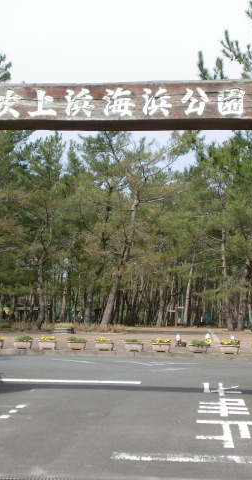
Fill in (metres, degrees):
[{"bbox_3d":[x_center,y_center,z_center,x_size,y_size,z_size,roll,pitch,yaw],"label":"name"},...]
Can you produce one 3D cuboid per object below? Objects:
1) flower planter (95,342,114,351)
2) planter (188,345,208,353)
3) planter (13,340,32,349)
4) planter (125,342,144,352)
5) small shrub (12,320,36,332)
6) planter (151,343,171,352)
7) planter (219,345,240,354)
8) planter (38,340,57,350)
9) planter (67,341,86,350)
[{"bbox_3d":[-0.684,3.376,27.061,0.620,0.280,0.300,0,-5,6],"label":"flower planter"},{"bbox_3d":[2.241,3.320,26.108,0.590,0.280,0.280,0,-4,11],"label":"planter"},{"bbox_3d":[-3.313,3.352,27.333,0.620,0.280,0.300,0,-5,6],"label":"planter"},{"bbox_3d":[0.281,3.349,26.609,0.590,0.280,0.280,0,-4,6],"label":"planter"},{"bbox_3d":[-5.441,4.628,45.500,1.250,0.620,0.950,0,-5,6],"label":"small shrub"},{"bbox_3d":[1.103,3.400,26.876,0.620,0.280,0.300,0,-5,6],"label":"planter"},{"bbox_3d":[3.256,3.428,26.653,0.620,0.280,0.300,0,-5,6],"label":"planter"},{"bbox_3d":[-2.518,3.358,27.250,0.620,0.280,0.300,0,-5,6],"label":"planter"},{"bbox_3d":[-1.587,3.372,27.154,0.620,0.280,0.300,0,-5,6],"label":"planter"}]

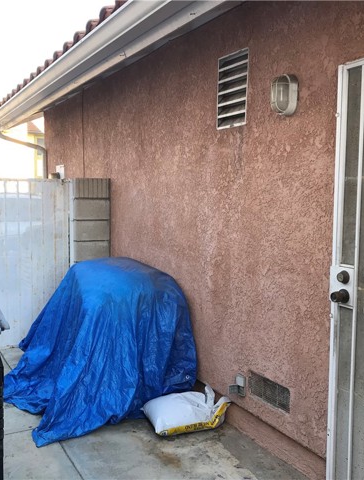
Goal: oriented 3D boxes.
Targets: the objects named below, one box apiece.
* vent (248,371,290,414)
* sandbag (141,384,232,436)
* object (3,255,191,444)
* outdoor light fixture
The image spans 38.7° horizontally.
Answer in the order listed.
[{"bbox_3d":[0.474,0.838,2.862,0.030,0.145,0.355,-2,6,-29],"label":"vent"},{"bbox_3d":[0.019,1.040,3.231,0.490,0.190,0.310,-1,5,-18],"label":"sandbag"},{"bbox_3d":[-0.725,0.610,3.826,1.160,0.920,1.650,-2,6,-29],"label":"object"},{"bbox_3d":[0.510,-0.732,2.606,0.097,0.205,0.110,-2,6,-29],"label":"outdoor light fixture"}]

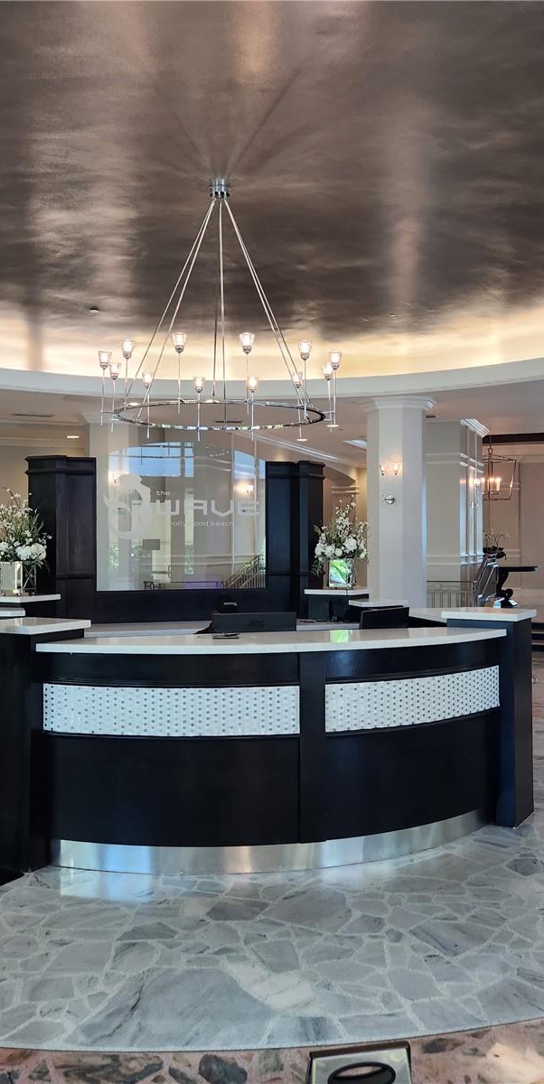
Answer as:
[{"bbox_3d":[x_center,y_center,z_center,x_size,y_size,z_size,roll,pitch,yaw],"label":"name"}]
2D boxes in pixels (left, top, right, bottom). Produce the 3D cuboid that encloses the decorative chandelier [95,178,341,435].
[{"bbox_3d":[-0.336,-1.572,6.397,1.632,1.663,1.632,0,0,0],"label":"decorative chandelier"}]

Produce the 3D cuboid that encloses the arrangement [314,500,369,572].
[{"bbox_3d":[0.571,0.020,8.109,0.479,0.673,0.459,0,0,-16],"label":"arrangement"}]

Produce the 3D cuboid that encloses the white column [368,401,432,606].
[{"bbox_3d":[1.504,-0.029,11.476,0.775,3.284,0.775,0,0,20],"label":"white column"}]

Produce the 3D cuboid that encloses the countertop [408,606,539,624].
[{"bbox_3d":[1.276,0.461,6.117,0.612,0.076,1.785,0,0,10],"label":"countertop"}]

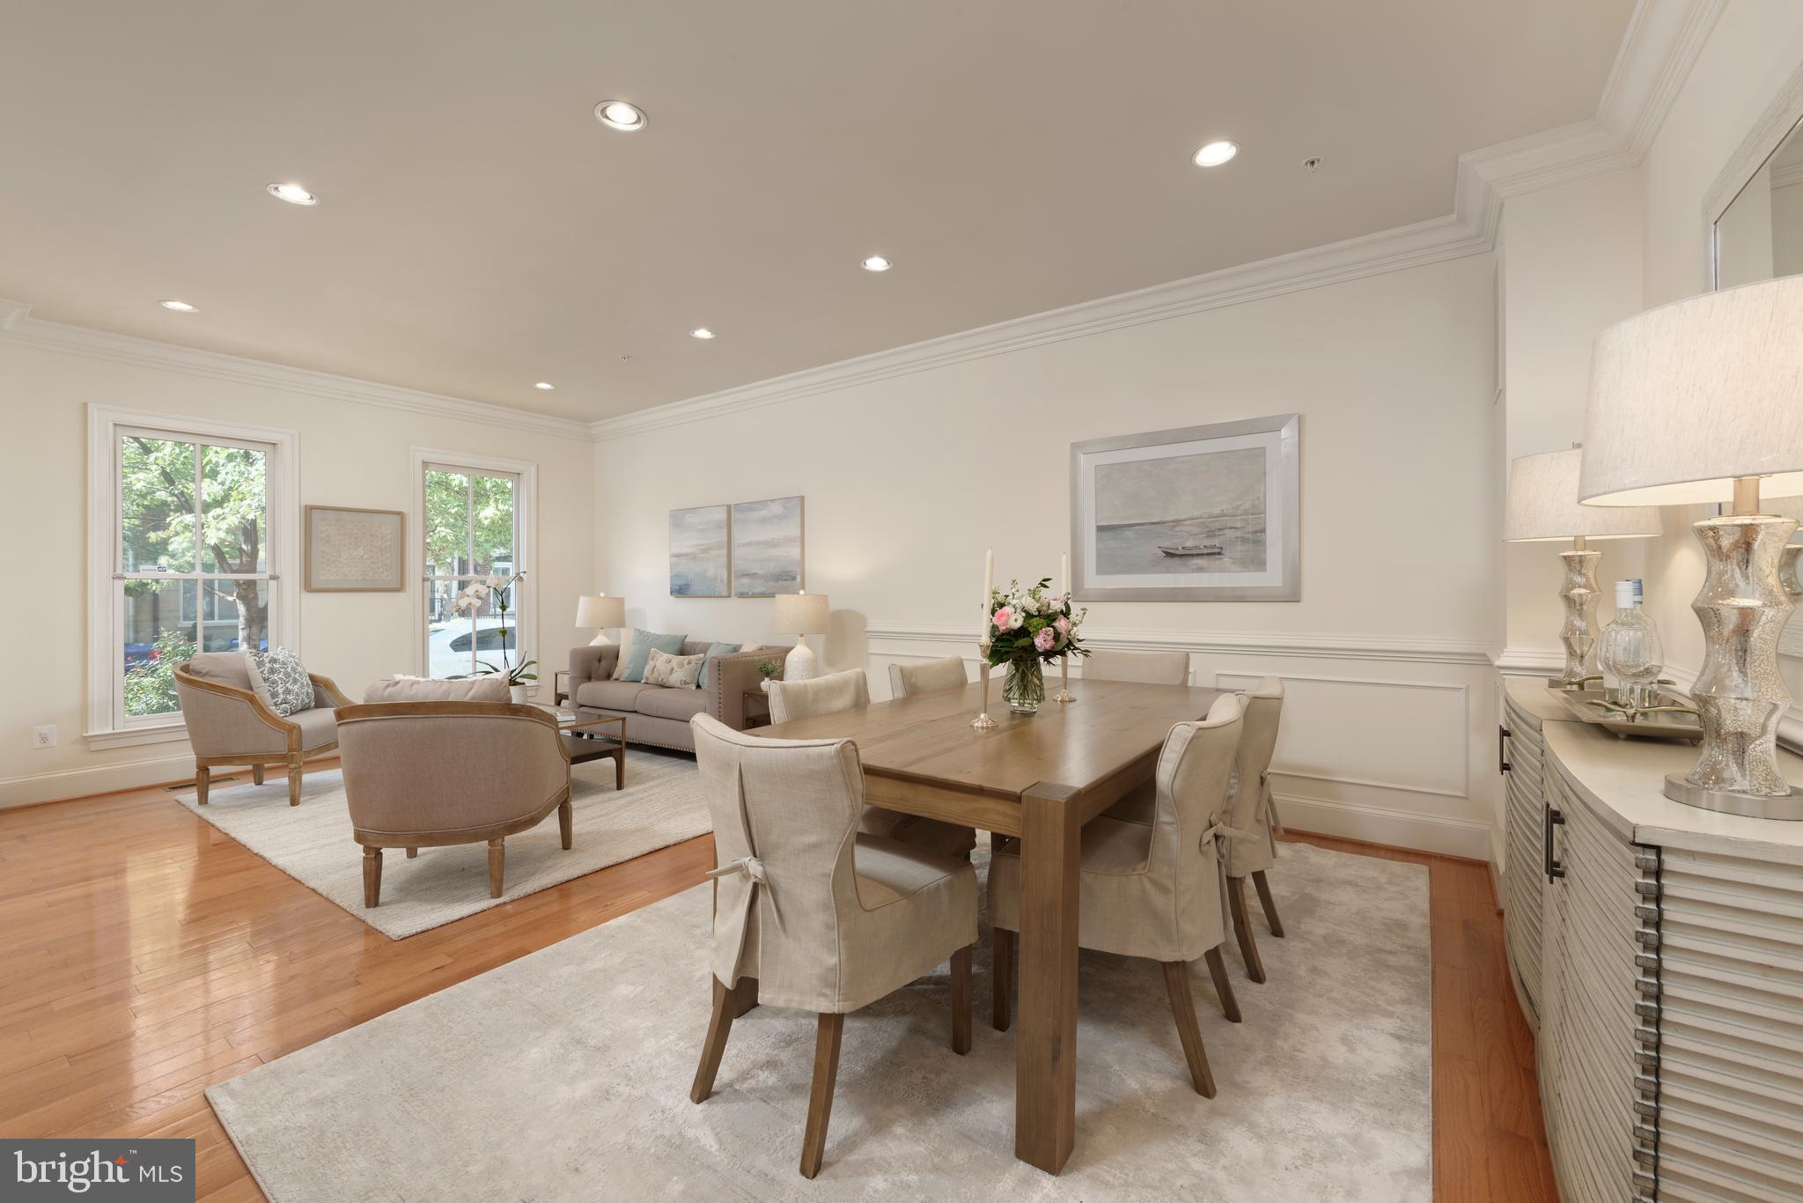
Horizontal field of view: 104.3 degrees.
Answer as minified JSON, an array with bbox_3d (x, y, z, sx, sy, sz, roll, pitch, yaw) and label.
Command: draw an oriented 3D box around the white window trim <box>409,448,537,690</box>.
[{"bbox_3d":[-3.385,-0.158,5.633,0.120,1.970,0.970,0,1,39],"label":"white window trim"}]

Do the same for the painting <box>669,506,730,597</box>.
[{"bbox_3d":[-1.676,-0.409,5.823,0.715,0.735,0.040,0,1,35],"label":"painting"}]

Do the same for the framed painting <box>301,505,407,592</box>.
[{"bbox_3d":[-4.001,-0.369,5.141,0.040,0.604,0.607,0,1,35],"label":"framed painting"}]

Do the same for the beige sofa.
[{"bbox_3d":[-1.658,0.716,5.291,1.700,0.750,0.830,0,2,35],"label":"beige sofa"}]

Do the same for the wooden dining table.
[{"bbox_3d":[0.443,0.759,2.475,1.068,0.750,1.892,0,1,36],"label":"wooden dining table"}]

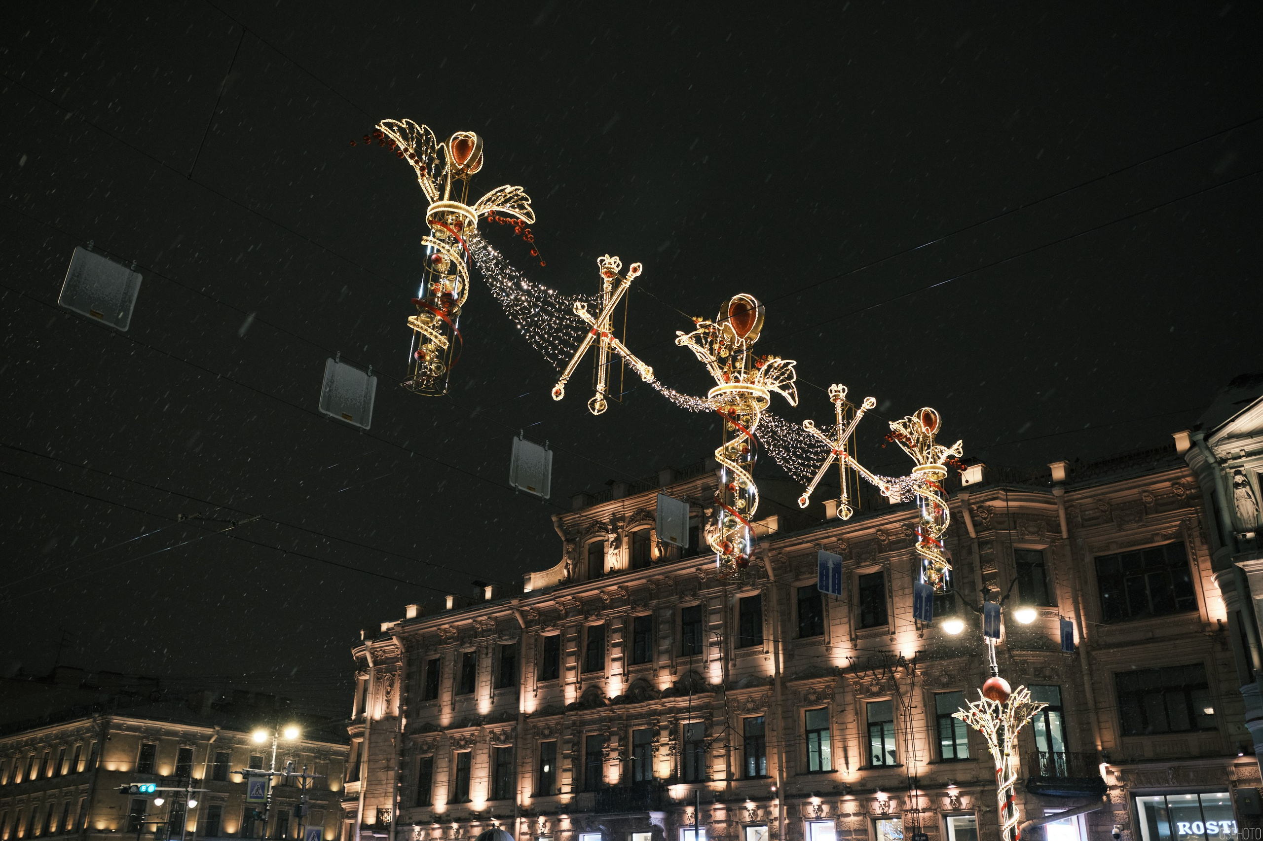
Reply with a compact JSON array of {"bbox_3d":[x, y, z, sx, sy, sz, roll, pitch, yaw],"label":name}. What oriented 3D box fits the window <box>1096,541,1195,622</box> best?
[{"bbox_3d":[15.759,4.989,37.732,2.738,2.128,0.200,-18,-29,38],"label":"window"}]

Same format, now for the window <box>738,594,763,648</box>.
[{"bbox_3d":[4.296,7.294,44.634,1.053,1.806,0.180,-18,-29,38],"label":"window"}]

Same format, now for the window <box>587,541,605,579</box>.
[{"bbox_3d":[-1.468,5.763,50.712,1.002,1.579,0.180,-18,-29,38],"label":"window"}]

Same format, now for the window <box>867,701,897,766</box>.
[{"bbox_3d":[8.207,10.242,40.170,1.027,2.062,0.200,-18,-29,38],"label":"window"}]

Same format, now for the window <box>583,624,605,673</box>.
[{"bbox_3d":[-1.506,9.172,49.336,1.101,1.841,0.180,-18,-29,38],"label":"window"}]

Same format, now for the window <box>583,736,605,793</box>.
[{"bbox_3d":[-1.488,13.130,47.117,1.030,2.066,0.200,-19,-29,39],"label":"window"}]

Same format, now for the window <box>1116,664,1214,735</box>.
[{"bbox_3d":[14.896,7.832,34.401,2.510,1.706,0.180,-18,-29,38],"label":"window"}]

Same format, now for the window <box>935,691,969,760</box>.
[{"bbox_3d":[10.107,9.607,38.617,1.027,2.062,0.200,-18,-29,38],"label":"window"}]

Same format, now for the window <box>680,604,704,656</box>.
[{"bbox_3d":[2.320,7.938,46.416,1.027,1.834,0.200,-18,-29,38],"label":"window"}]

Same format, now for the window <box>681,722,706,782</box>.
[{"bbox_3d":[2.282,12.081,44.731,1.027,2.062,0.200,-18,-29,38],"label":"window"}]

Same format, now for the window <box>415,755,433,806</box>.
[{"bbox_3d":[-8.947,15.730,53.547,1.020,2.036,0.200,-19,-29,39],"label":"window"}]

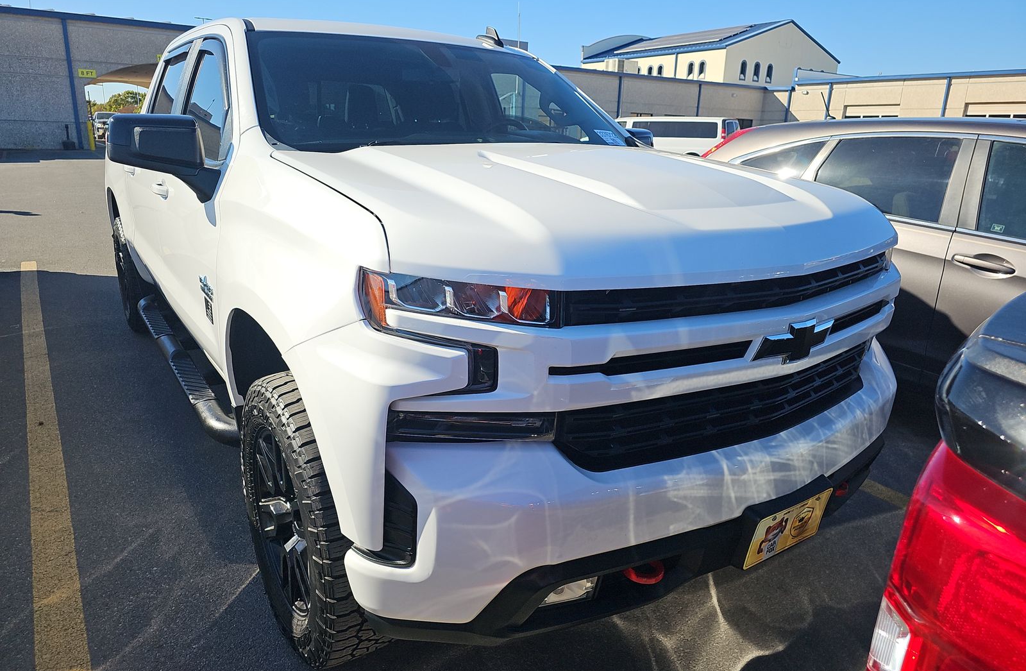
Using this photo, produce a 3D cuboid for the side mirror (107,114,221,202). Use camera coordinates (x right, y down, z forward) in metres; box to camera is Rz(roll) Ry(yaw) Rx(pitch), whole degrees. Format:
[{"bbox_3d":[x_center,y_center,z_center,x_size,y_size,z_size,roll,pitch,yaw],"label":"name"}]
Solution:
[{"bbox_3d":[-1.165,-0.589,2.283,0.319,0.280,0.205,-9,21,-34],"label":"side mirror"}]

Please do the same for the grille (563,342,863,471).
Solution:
[{"bbox_3d":[0.631,0.170,1.773,1.240,0.200,0.160,-9,20,-33],"label":"grille"}]

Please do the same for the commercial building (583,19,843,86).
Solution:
[{"bbox_3d":[18.664,-23.885,67.372,16.228,11.354,18.068,-9,20,-33],"label":"commercial building"}]

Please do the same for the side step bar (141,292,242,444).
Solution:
[{"bbox_3d":[-1.571,0.107,3.307,0.208,0.120,2.050,-9,21,-34],"label":"side step bar"}]

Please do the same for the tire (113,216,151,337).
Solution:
[{"bbox_3d":[-2.680,-0.487,4.954,0.280,0.840,0.840,-9,21,-34],"label":"tire"}]

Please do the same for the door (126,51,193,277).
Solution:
[{"bbox_3d":[-1.817,-0.847,3.507,0.230,1.200,1.050,-9,21,-34],"label":"door"}]

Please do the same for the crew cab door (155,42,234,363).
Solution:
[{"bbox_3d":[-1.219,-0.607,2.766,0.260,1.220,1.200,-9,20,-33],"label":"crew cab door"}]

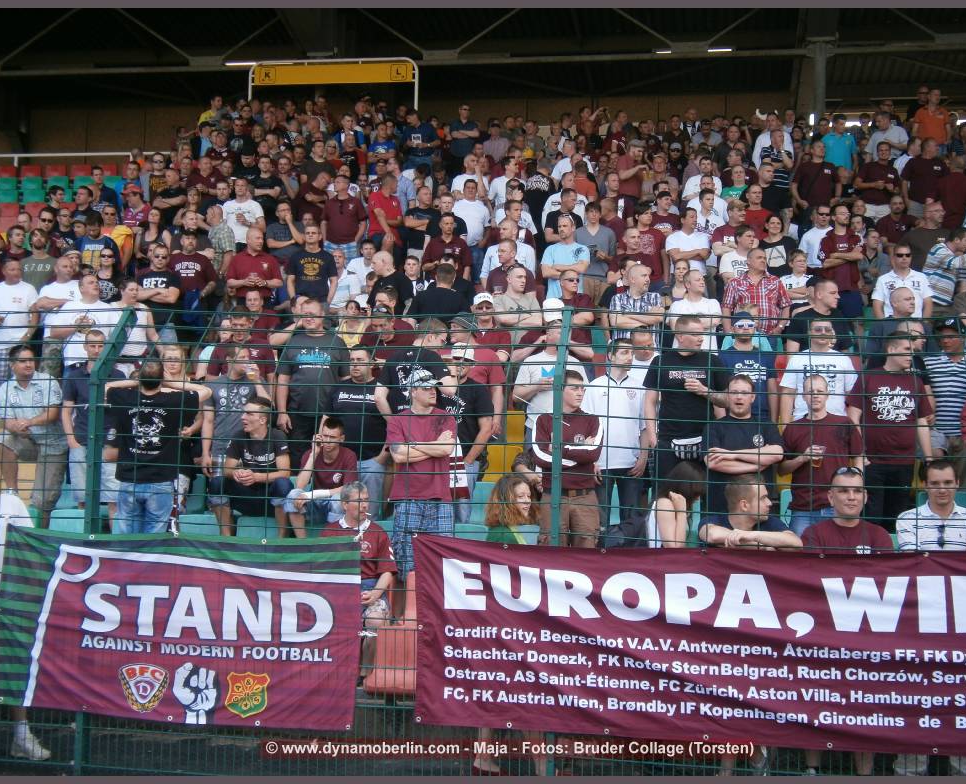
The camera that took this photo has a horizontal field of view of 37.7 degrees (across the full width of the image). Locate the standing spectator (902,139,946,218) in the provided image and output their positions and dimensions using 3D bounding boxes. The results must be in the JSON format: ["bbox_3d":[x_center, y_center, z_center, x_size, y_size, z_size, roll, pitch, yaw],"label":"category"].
[{"bbox_3d":[5.557,-2.326,17.831,0.540,1.770,0.360,2,-4,5],"label":"standing spectator"}]

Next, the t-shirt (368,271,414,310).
[{"bbox_3d":[-0.824,-0.762,12.600,0.320,0.640,0.480,4,-5,-38],"label":"t-shirt"}]

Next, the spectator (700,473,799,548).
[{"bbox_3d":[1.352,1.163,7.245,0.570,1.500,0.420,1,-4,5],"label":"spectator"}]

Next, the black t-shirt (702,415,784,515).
[{"bbox_3d":[1.656,0.473,9.024,0.520,0.660,0.300,1,-5,7],"label":"black t-shirt"}]

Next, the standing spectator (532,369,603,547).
[{"bbox_3d":[0.562,0.743,9.280,0.490,1.790,0.380,2,-5,-7],"label":"standing spectator"}]

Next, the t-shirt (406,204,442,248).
[{"bbox_3d":[-0.707,-1.942,16.800,0.500,0.580,0.300,1,-2,9],"label":"t-shirt"}]

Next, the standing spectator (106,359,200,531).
[{"bbox_3d":[-2.217,0.666,9.336,0.580,1.770,0.360,2,-4,-7],"label":"standing spectator"}]

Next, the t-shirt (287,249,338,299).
[{"bbox_3d":[-1.807,-1.189,14.950,0.530,0.660,0.290,2,-2,-2],"label":"t-shirt"}]

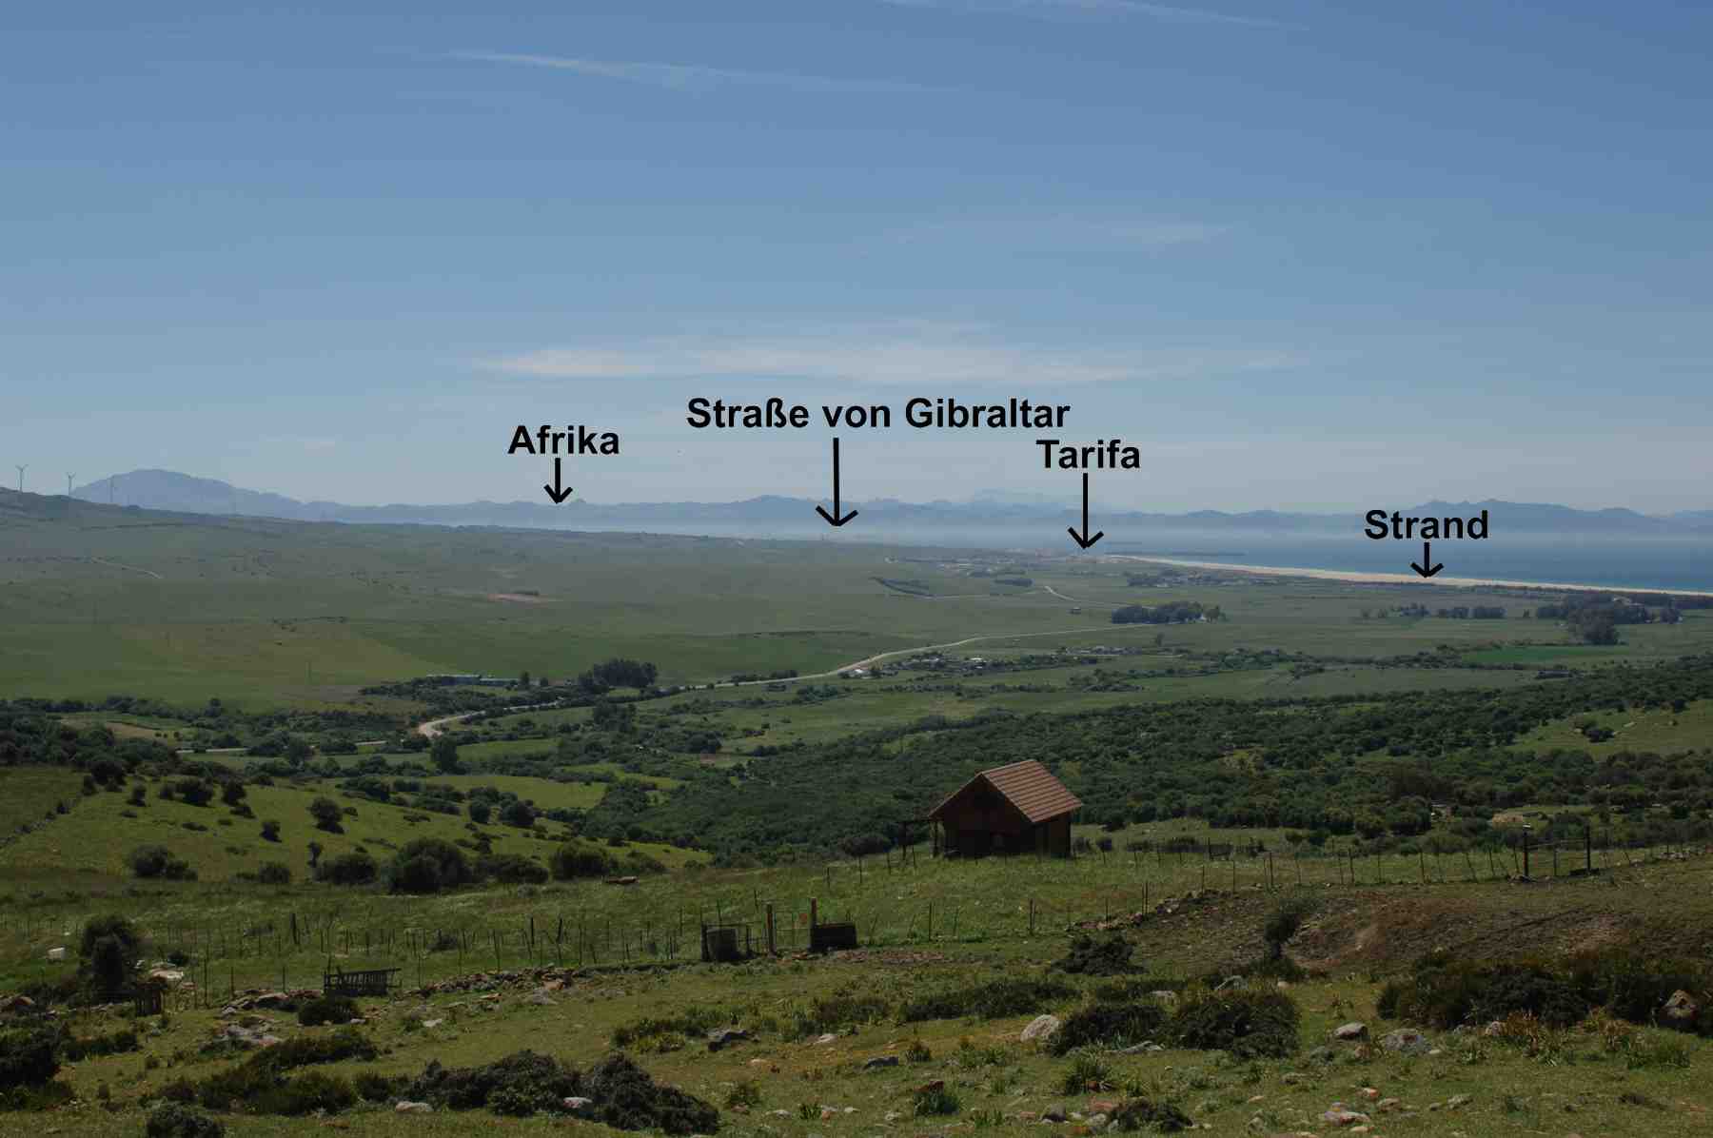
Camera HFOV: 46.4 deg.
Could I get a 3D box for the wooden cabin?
[{"bbox_3d":[8.172,13.067,107.388,5.783,4.900,7.439,1,2,26],"label":"wooden cabin"}]

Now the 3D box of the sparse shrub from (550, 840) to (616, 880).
[{"bbox_3d":[-15.041,16.053,110.000,3.500,2.150,3.000,0,1,-8],"label":"sparse shrub"}]

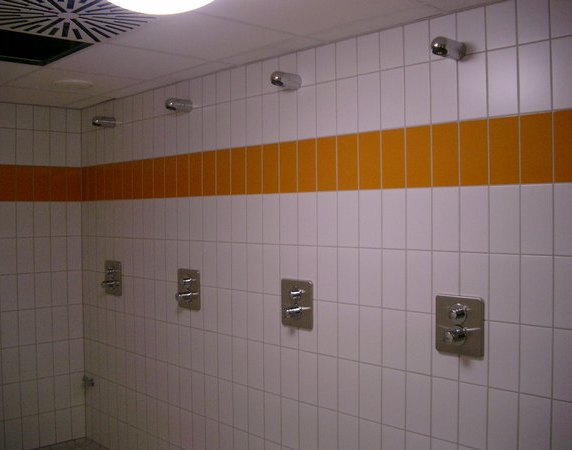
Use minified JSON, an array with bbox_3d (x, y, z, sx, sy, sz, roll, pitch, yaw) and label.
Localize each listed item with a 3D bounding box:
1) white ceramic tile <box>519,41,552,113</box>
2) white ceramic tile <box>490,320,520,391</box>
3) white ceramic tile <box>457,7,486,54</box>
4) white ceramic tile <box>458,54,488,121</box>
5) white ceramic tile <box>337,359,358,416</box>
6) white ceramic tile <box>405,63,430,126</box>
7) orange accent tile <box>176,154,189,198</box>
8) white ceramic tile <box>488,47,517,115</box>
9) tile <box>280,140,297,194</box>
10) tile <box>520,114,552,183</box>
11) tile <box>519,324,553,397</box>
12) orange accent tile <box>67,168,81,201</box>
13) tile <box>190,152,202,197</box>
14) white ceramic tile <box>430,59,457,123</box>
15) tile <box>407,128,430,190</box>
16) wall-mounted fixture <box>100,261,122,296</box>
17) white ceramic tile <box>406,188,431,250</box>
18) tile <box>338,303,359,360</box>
[{"bbox_3d":[0.855,-0.503,2.189,0.118,0.242,0.009,1,1,45],"label":"white ceramic tile"},{"bbox_3d":[0.780,0.467,2.289,0.118,0.242,0.009,1,1,45],"label":"white ceramic tile"},{"bbox_3d":[0.686,-0.711,2.354,0.118,0.169,0.009,1,1,45],"label":"white ceramic tile"},{"bbox_3d":[0.707,-0.522,2.418,0.010,0.248,0.123,-1,1,-45],"label":"white ceramic tile"},{"bbox_3d":[0.282,0.727,2.878,0.010,0.248,0.123,-1,1,-45],"label":"white ceramic tile"},{"bbox_3d":[0.522,-0.509,2.524,0.118,0.242,0.009,1,1,45],"label":"white ceramic tile"},{"bbox_3d":[-0.578,-0.277,3.628,0.118,0.242,0.009,1,1,45],"label":"orange accent tile"},{"bbox_3d":[0.771,-0.504,2.270,0.010,0.244,0.120,-1,1,-44],"label":"white ceramic tile"},{"bbox_3d":[0.015,-0.276,3.064,0.118,0.243,0.010,1,1,45],"label":"tile"},{"bbox_3d":[0.859,-0.261,2.192,0.118,0.242,0.009,1,1,45],"label":"tile"},{"bbox_3d":[0.860,0.467,2.202,0.010,0.244,0.120,-1,1,-44],"label":"tile"},{"bbox_3d":[-1.479,-0.282,4.466,0.110,0.240,0.010,-1,1,-44],"label":"orange accent tile"},{"bbox_3d":[-0.490,-0.276,3.520,0.010,0.240,0.118,-1,1,-44],"label":"tile"},{"bbox_3d":[0.611,-0.514,2.463,0.118,0.243,0.010,1,1,45],"label":"white ceramic tile"},{"bbox_3d":[0.526,-0.266,2.527,0.010,0.244,0.120,-1,1,-44],"label":"tile"},{"bbox_3d":[-1.172,0.355,4.200,0.213,0.222,0.083,1,1,45],"label":"wall-mounted fixture"},{"bbox_3d":[0.541,-0.024,2.599,0.010,0.248,0.123,-1,1,-45],"label":"white ceramic tile"},{"bbox_3d":[0.271,0.459,2.758,0.010,0.240,0.118,-1,1,-44],"label":"tile"}]

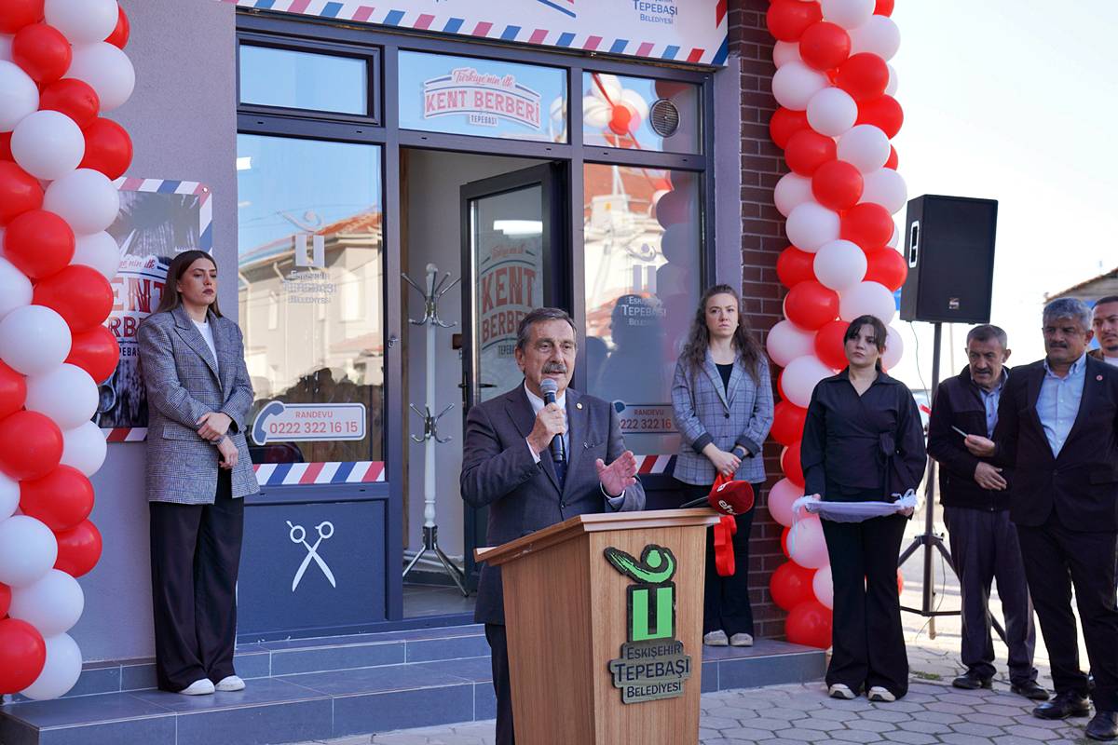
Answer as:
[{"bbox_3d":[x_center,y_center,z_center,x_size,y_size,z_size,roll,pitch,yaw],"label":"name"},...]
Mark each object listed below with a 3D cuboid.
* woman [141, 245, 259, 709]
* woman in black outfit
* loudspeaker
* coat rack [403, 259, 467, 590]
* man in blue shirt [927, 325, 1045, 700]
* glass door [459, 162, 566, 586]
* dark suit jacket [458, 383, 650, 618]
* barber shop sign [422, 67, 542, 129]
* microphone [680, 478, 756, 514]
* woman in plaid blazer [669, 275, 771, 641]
[{"bbox_3d":[-1.414,0.388,5.700,0.450,1.732,0.320,0,-2,-32],"label":"woman"},{"bbox_3d":[1.317,0.581,6.320,0.530,1.666,0.380,-1,-2,15],"label":"woman in black outfit"},{"bbox_3d":[2.020,-0.582,7.630,0.400,0.640,0.370,3,2,-7],"label":"loudspeaker"},{"bbox_3d":[-0.672,0.285,7.600,0.450,1.710,0.450,0,-2,-20],"label":"coat rack"},{"bbox_3d":[1.902,0.608,6.500,0.520,1.643,0.380,-1,-2,14],"label":"man in blue shirt"},{"bbox_3d":[-0.231,0.060,7.372,0.070,2.124,0.835,1,-2,-38],"label":"glass door"},{"bbox_3d":[-0.019,0.411,4.550,0.560,0.740,0.370,0,-2,-14],"label":"dark suit jacket"},{"bbox_3d":[-0.361,-1.279,6.804,0.630,0.263,0.010,0,-2,-29],"label":"barber shop sign"},{"bbox_3d":[0.460,0.368,4.250,0.240,0.095,0.095,-13,0,3],"label":"microphone"},{"bbox_3d":[0.756,0.428,6.750,0.430,1.670,0.300,-1,-2,-6],"label":"woman in plaid blazer"}]

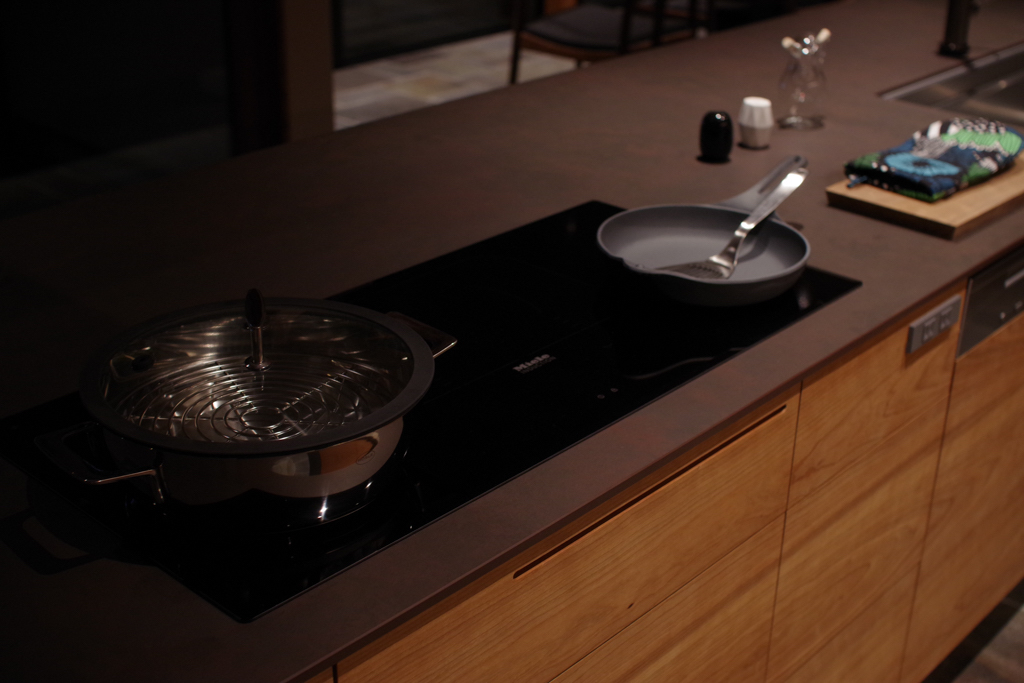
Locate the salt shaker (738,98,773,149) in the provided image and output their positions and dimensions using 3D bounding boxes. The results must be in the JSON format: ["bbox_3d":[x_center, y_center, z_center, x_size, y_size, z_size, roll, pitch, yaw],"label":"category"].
[{"bbox_3d":[0.400,-0.358,2.093,0.056,0.071,0.056,5,26,10],"label":"salt shaker"}]

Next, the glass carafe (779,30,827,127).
[{"bbox_3d":[0.499,-0.449,2.191,0.079,0.154,0.093,22,33,38],"label":"glass carafe"}]

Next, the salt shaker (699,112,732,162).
[{"bbox_3d":[0.323,-0.325,2.021,0.049,0.071,0.049,4,26,8],"label":"salt shaker"}]

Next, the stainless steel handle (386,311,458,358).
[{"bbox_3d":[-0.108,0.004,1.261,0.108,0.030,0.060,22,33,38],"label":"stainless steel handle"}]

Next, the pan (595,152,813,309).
[{"bbox_3d":[0.282,-0.146,1.636,0.259,0.077,0.438,17,30,30],"label":"pan"}]

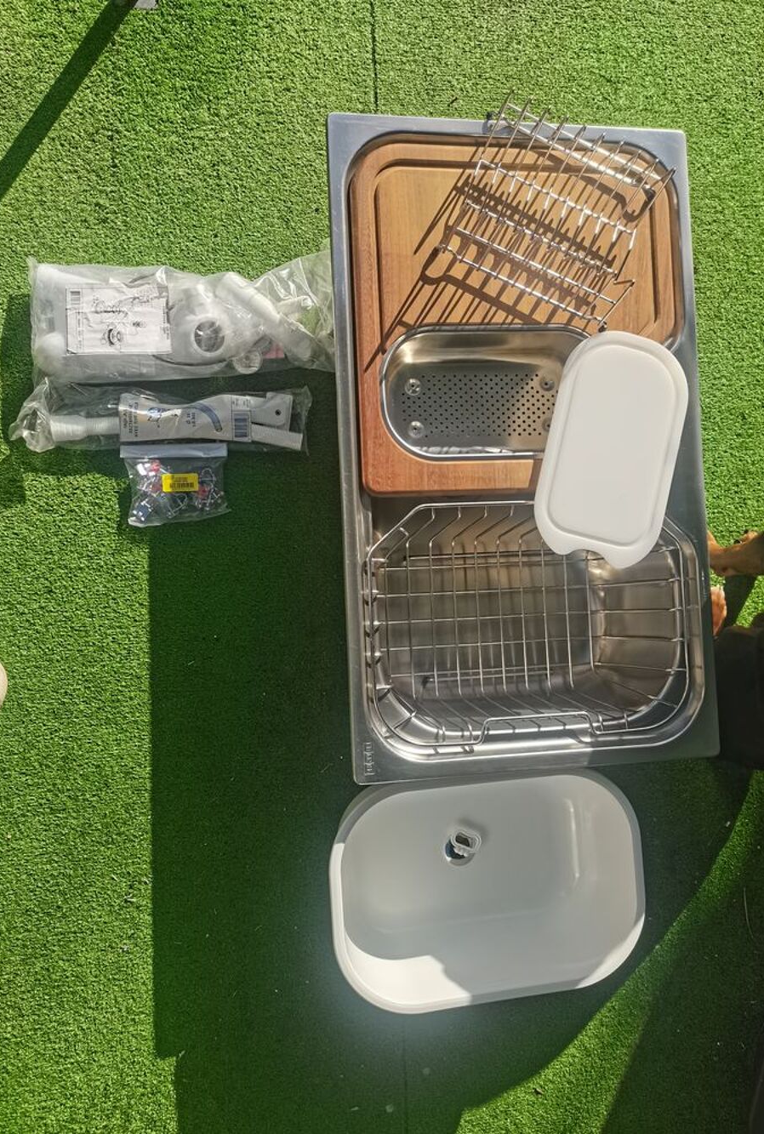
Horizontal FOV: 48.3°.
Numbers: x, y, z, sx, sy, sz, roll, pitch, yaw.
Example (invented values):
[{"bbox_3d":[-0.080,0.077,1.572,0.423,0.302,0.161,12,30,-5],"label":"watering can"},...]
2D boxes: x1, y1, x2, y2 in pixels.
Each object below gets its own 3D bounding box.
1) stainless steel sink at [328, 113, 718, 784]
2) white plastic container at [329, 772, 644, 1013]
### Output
[{"bbox_3d":[0.179,-0.159,1.221,0.500,0.195,0.860,-2,88,-10],"label":"stainless steel sink"},{"bbox_3d":[0.135,0.433,1.213,0.434,0.150,0.297,-4,88,-10],"label":"white plastic container"}]

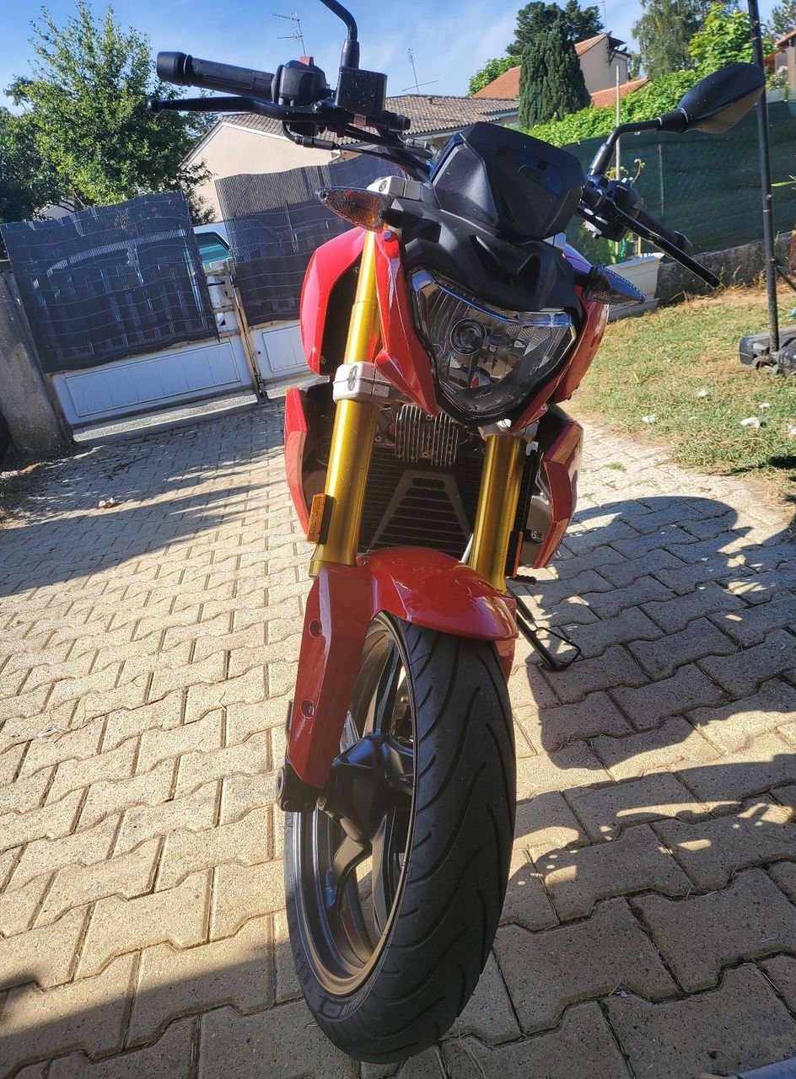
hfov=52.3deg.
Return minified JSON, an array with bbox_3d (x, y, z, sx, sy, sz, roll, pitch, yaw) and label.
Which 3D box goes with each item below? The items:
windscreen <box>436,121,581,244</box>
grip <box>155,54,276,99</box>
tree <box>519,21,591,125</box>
[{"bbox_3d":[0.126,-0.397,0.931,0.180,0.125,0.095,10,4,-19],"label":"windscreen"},{"bbox_3d":[-0.236,-0.600,1.052,0.150,0.038,0.038,8,21,-3],"label":"grip"},{"bbox_3d":[3.473,-8.702,17.387,1.500,4.300,1.500,-6,21,14],"label":"tree"}]

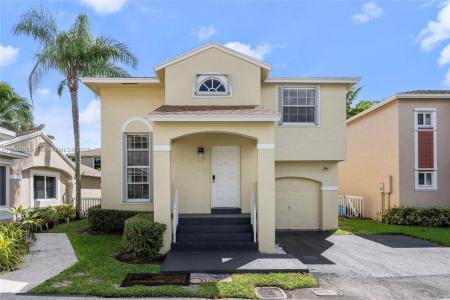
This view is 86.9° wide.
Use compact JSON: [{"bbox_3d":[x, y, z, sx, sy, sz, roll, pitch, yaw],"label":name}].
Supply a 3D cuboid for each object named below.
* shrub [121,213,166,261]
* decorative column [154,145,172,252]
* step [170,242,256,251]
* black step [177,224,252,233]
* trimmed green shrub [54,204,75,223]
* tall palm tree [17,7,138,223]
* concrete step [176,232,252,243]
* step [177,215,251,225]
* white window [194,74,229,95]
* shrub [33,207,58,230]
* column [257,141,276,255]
[{"bbox_3d":[-1.930,2.100,5.800,0.980,0.850,0.950,0,-3,0],"label":"shrub"},{"bbox_3d":[-1.550,1.210,6.030,0.430,2.690,0.420,0,-3,0],"label":"decorative column"},{"bbox_3d":[-0.270,2.490,6.190,2.210,0.180,0.300,0,-3,0],"label":"step"},{"bbox_3d":[-0.270,2.210,6.750,2.100,0.180,0.300,0,-3,0],"label":"black step"},{"bbox_3d":[-7.100,2.780,10.500,0.840,0.740,0.820,0,-3,0],"label":"trimmed green shrub"},{"bbox_3d":[-7.100,-1.750,11.400,5.800,9.900,5.200,0,-3,0],"label":"tall palm tree"},{"bbox_3d":[-0.265,2.350,6.470,2.080,0.180,0.300,0,-3,0],"label":"concrete step"},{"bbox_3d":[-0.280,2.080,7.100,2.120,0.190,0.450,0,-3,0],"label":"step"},{"bbox_3d":[-0.390,-2.000,7.350,1.130,0.700,0.110,0,-3,0],"label":"white window"},{"bbox_3d":[-6.900,2.580,9.150,0.950,0.820,0.880,0,-3,0],"label":"shrub"},{"bbox_3d":[1.040,1.210,6.030,0.430,2.690,0.420,0,-3,0],"label":"column"}]

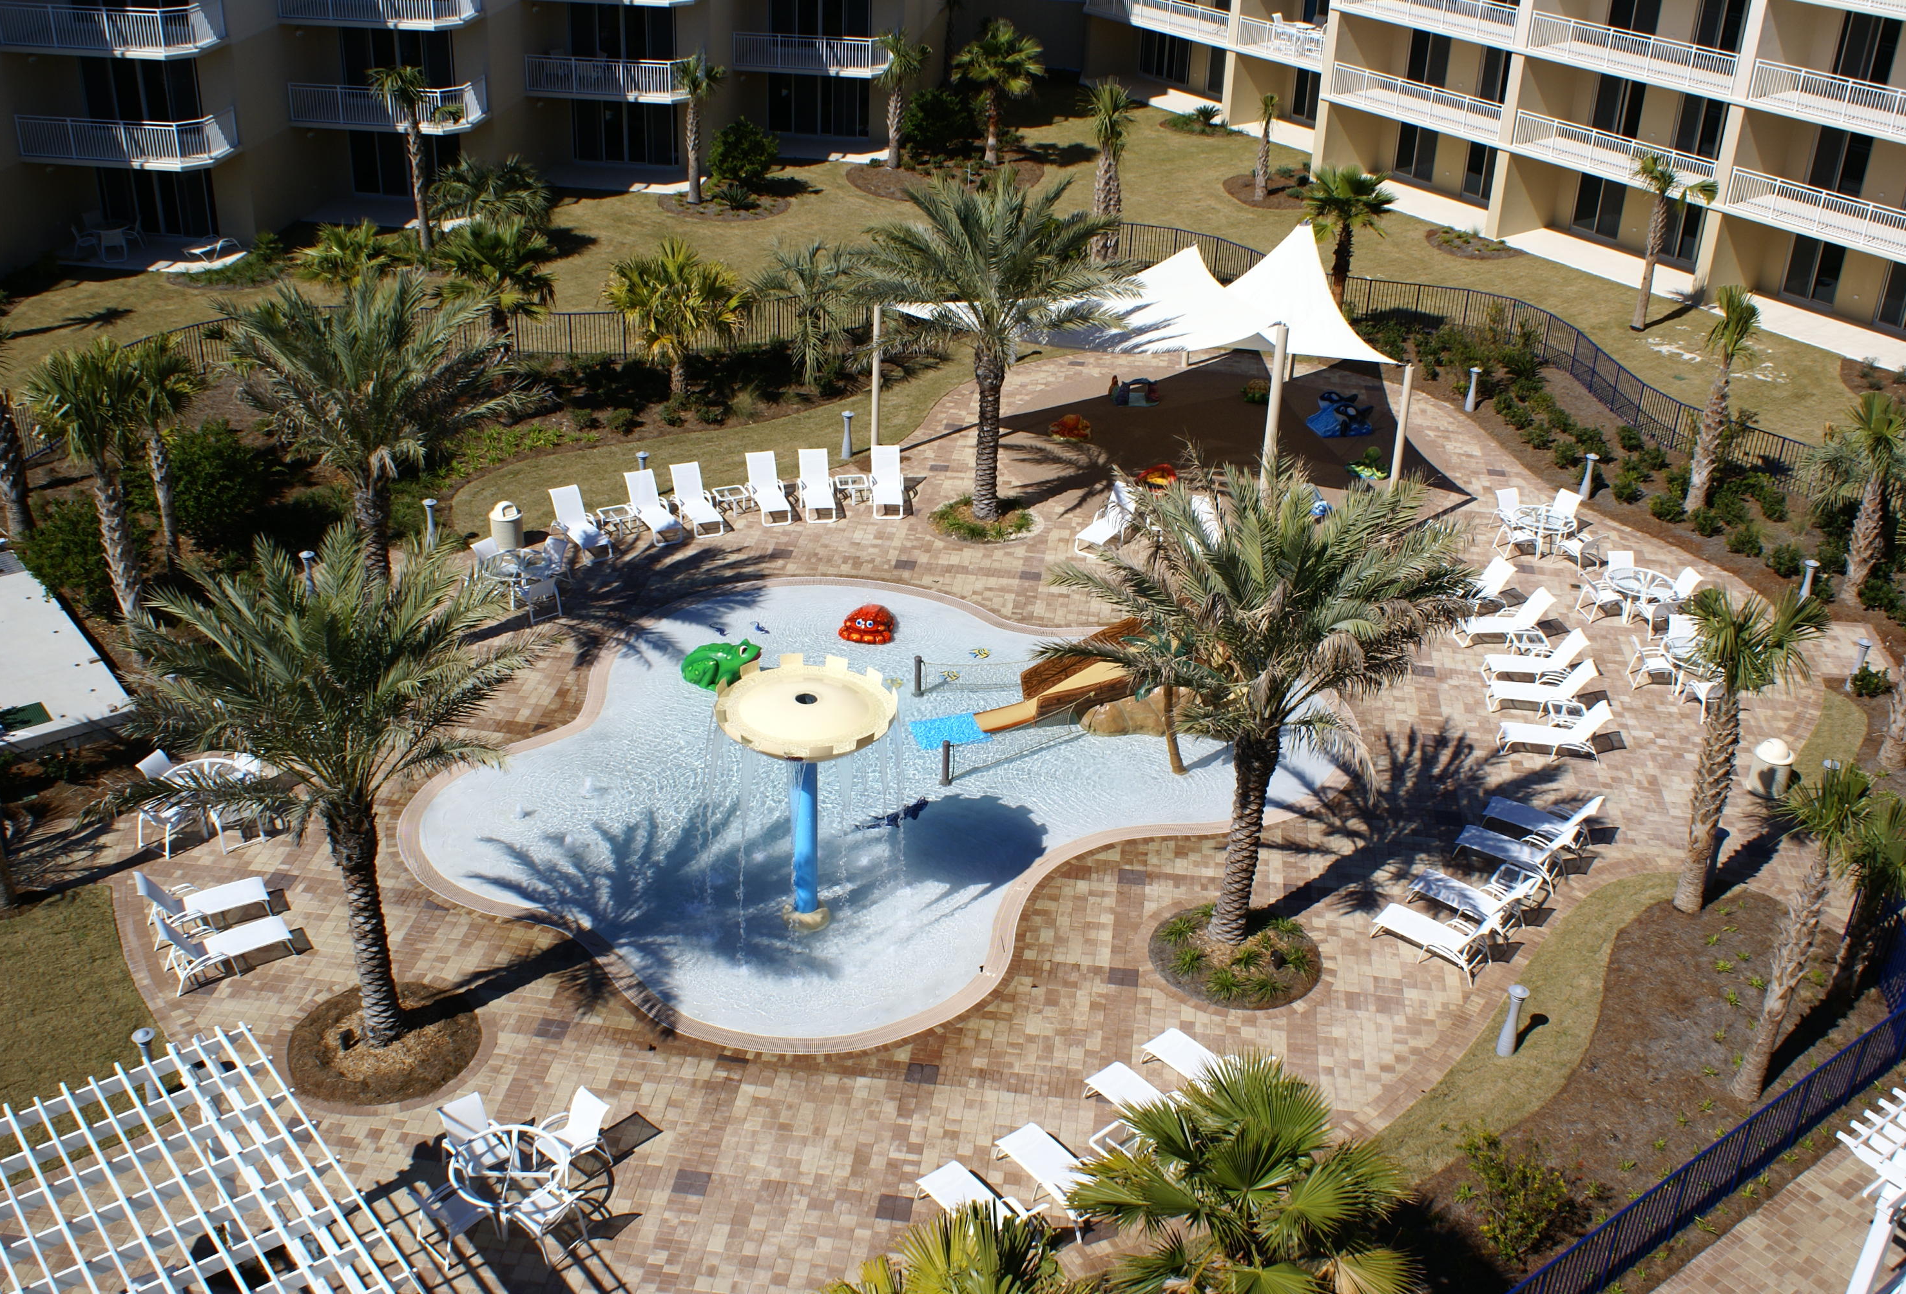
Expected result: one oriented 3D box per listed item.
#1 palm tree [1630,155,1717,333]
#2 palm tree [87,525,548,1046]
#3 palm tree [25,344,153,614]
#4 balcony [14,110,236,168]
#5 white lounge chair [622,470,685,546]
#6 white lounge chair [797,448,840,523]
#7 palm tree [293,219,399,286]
[{"bbox_3d":[18.732,-10.628,51.169,2.160,4.550,2.160,1,29,0],"label":"palm tree"},{"bbox_3d":[-7.535,2.073,23.561,5.800,6.700,5.600,2,27,0],"label":"palm tree"},{"bbox_3d":[-14.842,-2.508,33.992,2.200,5.750,2.200,1,29,0],"label":"palm tree"},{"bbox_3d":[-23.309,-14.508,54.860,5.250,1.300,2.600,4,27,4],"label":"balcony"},{"bbox_3d":[-6.087,-2.842,39.394,0.680,0.960,1.700,-12,31,-25],"label":"white lounge chair"},{"bbox_3d":[-2.865,-3.412,41.034,0.700,0.940,1.740,-3,30,-8],"label":"white lounge chair"},{"bbox_3d":[-16.274,-10.464,51.929,2.900,2.050,2.900,1,29,0],"label":"palm tree"}]

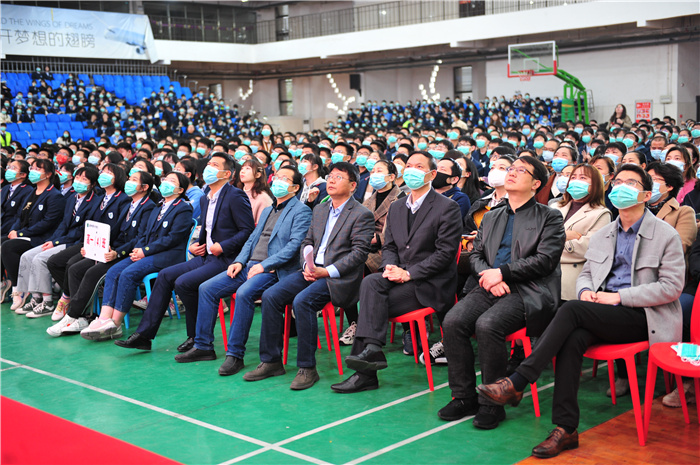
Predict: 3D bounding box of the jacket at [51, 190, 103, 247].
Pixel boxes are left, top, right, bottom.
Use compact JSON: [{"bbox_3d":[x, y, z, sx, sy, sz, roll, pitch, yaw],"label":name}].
[{"bbox_3d":[-2.395,-0.105,8.192,0.430,0.550,0.380,3,5,38],"label":"jacket"}]

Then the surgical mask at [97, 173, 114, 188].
[{"bbox_3d":[-2.038,-0.433,7.769,0.140,0.120,0.085,2,-9,31],"label":"surgical mask"}]

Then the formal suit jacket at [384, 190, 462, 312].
[{"bbox_3d":[0.423,0.117,5.437,0.500,0.700,0.420,4,5,41],"label":"formal suit jacket"}]

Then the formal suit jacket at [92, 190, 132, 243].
[{"bbox_3d":[-1.949,-0.046,7.694,0.450,0.570,0.400,4,9,44],"label":"formal suit jacket"}]

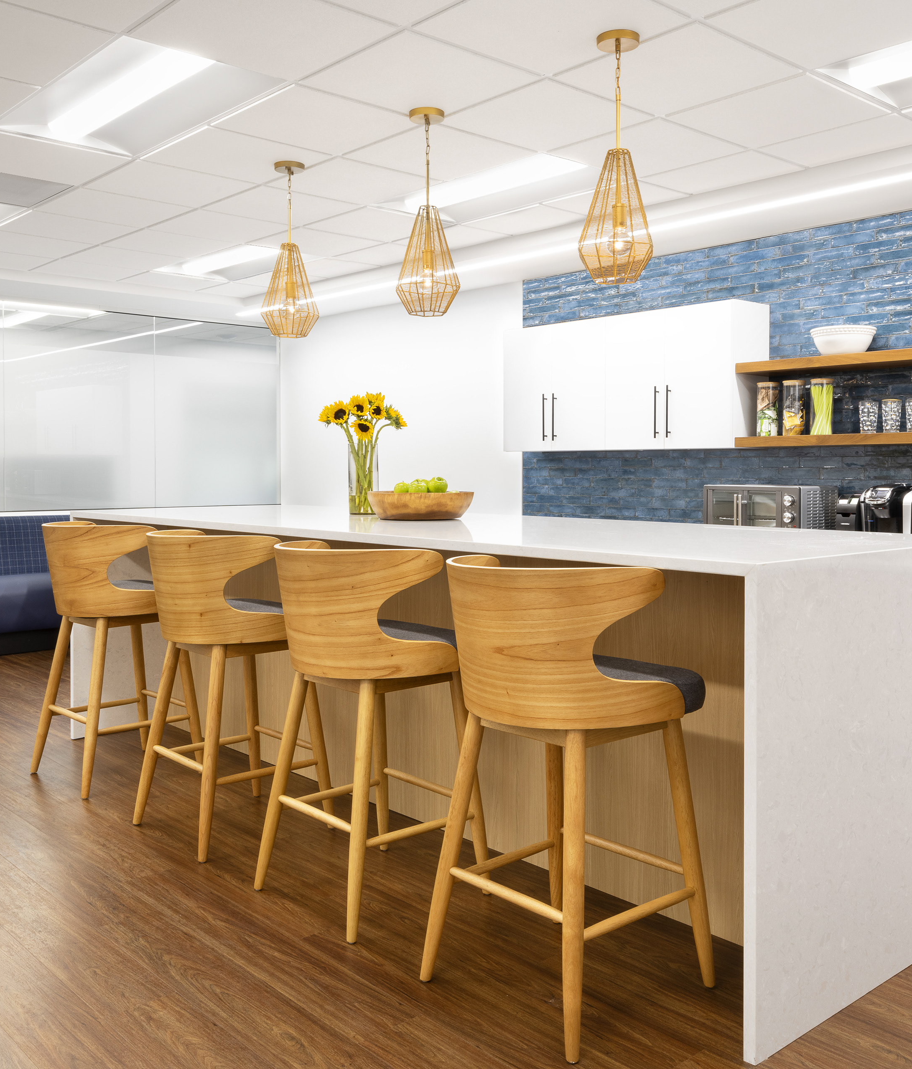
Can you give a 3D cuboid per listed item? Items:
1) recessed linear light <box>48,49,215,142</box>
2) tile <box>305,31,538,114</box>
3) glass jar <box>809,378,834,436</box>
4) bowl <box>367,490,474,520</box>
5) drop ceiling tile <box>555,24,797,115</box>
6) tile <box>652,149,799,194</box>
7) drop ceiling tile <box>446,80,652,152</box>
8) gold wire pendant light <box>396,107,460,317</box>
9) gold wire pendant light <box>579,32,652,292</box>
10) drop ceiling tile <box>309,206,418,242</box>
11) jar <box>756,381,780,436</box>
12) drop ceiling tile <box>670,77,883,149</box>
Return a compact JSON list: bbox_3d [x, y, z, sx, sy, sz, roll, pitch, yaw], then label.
[{"bbox_3d":[-1.188,-1.584,3.877,0.210,0.060,1.130,-3,5,-41],"label":"recessed linear light"},{"bbox_3d":[-0.124,-1.548,3.617,0.600,0.018,0.600,-3,5,-41],"label":"tile"},{"bbox_3d":[1.832,-0.632,5.360,0.110,0.274,0.110,0,4,0],"label":"glass jar"},{"bbox_3d":[-0.143,-0.118,4.350,0.430,0.105,0.430,0,3,0],"label":"bowl"},{"bbox_3d":[0.736,-1.536,3.549,0.600,0.020,0.600,-3,5,-41],"label":"drop ceiling tile"},{"bbox_3d":[1.183,-1.628,4.788,0.420,0.020,0.610,-3,5,-42],"label":"tile"},{"bbox_3d":[0.332,-1.571,4.026,0.605,0.020,0.605,-3,5,-41],"label":"drop ceiling tile"},{"bbox_3d":[-0.103,-1.190,3.964,0.235,0.749,0.235,0,3,0],"label":"gold wire pendant light"},{"bbox_3d":[0.495,-1.133,3.265,0.235,0.750,0.235,0,4,0],"label":"gold wire pendant light"},{"bbox_3d":[-0.422,-1.681,5.798,0.605,0.020,0.605,-3,5,-41],"label":"drop ceiling tile"},{"bbox_3d":[1.610,-0.644,5.515,0.112,0.290,0.112,0,4,0],"label":"jar"},{"bbox_3d":[1.194,-1.566,3.964,0.600,0.018,0.600,-3,5,-41],"label":"drop ceiling tile"}]

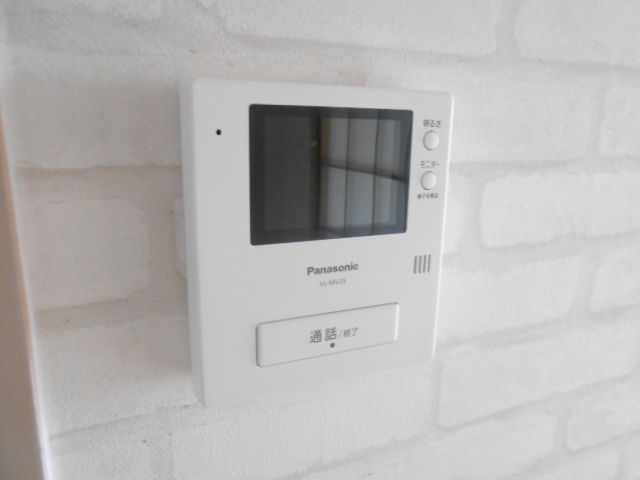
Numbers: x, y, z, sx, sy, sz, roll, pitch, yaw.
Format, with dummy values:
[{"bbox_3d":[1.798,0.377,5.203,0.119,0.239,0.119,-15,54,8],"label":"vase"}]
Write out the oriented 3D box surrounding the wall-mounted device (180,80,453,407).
[{"bbox_3d":[0.001,-0.001,0.250,0.131,0.150,0.029,-5,14,-24],"label":"wall-mounted device"}]

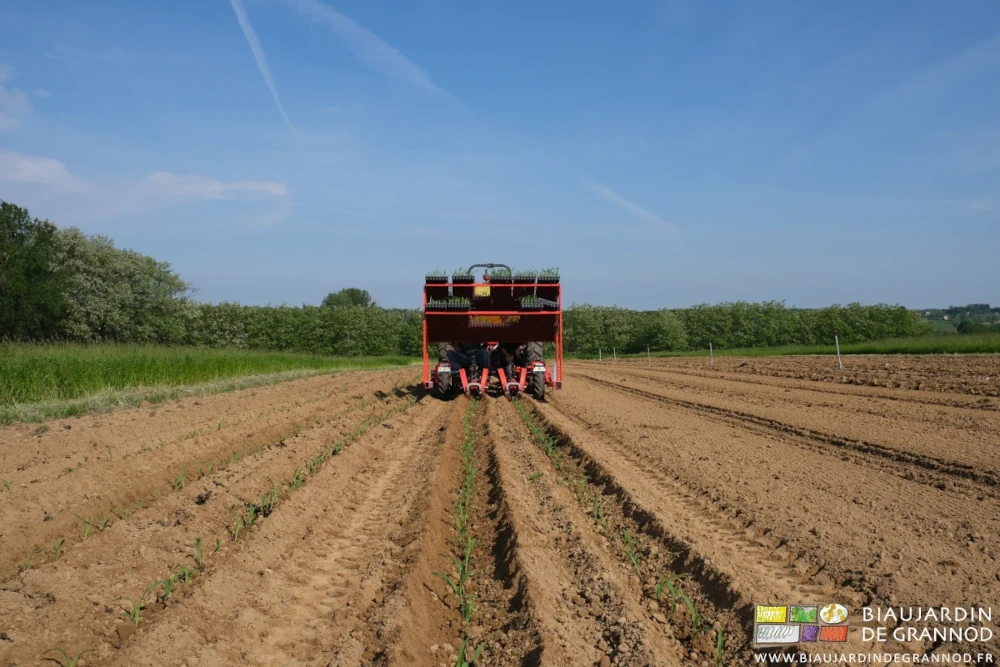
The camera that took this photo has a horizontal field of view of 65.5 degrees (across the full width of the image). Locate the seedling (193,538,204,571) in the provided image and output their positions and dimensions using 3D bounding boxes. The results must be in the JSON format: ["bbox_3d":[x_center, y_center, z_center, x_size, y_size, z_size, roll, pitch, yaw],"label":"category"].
[{"bbox_3d":[-1.163,0.852,3.000,0.048,0.118,0.052,0,-1,-2],"label":"seedling"}]

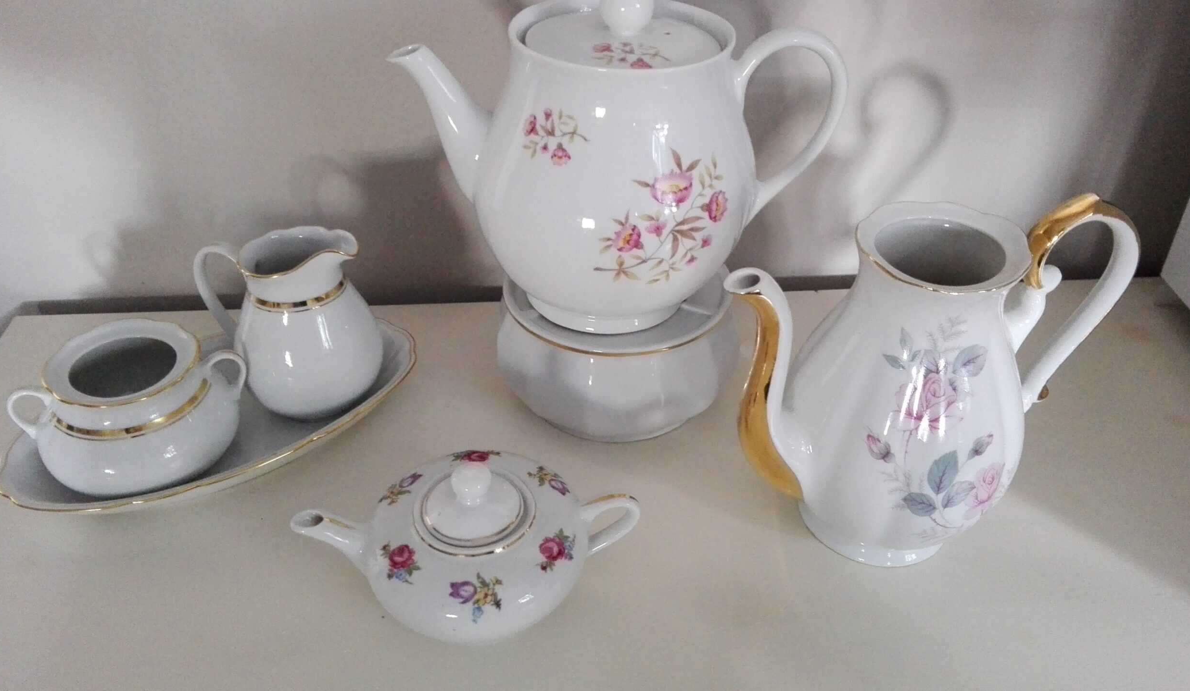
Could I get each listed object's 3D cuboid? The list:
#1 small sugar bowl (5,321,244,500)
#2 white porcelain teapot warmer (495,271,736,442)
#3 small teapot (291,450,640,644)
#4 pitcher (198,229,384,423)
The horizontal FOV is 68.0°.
[{"bbox_3d":[-0.252,0.036,0.487,0.122,0.067,0.098,-10,38,-14],"label":"small sugar bowl"},{"bbox_3d":[0.013,-0.006,0.527,0.143,0.075,0.143,1,37,0],"label":"white porcelain teapot warmer"},{"bbox_3d":[-0.060,0.087,0.420,0.164,0.076,0.105,-2,37,-2],"label":"small teapot"},{"bbox_3d":[-0.181,-0.013,0.522,0.102,0.104,0.078,4,37,5],"label":"pitcher"}]

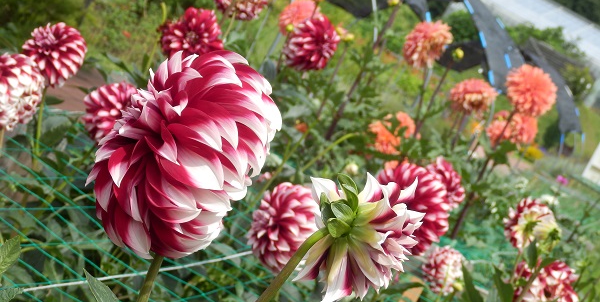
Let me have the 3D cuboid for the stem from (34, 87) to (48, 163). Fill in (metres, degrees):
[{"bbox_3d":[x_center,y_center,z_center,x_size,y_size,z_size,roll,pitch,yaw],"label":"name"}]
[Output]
[{"bbox_3d":[-0.409,-0.041,2.000,0.009,0.127,0.009,11,18,0],"label":"stem"}]

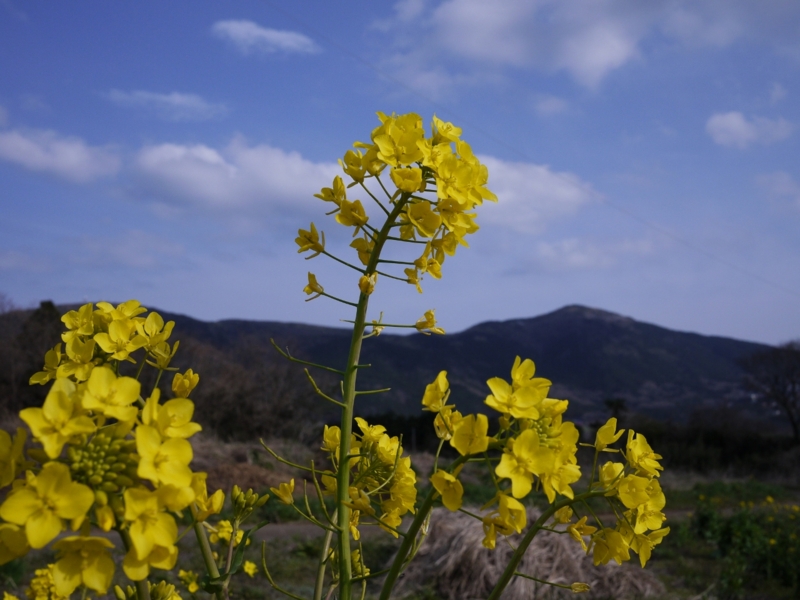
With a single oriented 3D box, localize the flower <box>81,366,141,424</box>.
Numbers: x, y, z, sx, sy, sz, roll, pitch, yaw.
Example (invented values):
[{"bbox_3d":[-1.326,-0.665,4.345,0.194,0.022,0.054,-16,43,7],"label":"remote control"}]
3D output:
[{"bbox_3d":[-0.075,0.025,0.240,0.016,0.015,0.011,1,-30,-5],"label":"flower"}]

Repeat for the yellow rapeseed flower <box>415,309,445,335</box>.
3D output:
[{"bbox_3d":[0.011,0.008,0.360,0.012,0.010,0.010,3,-7,12],"label":"yellow rapeseed flower"}]

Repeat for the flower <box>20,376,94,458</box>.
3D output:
[{"bbox_3d":[-0.086,0.030,0.233,0.019,0.019,0.011,-2,-24,12],"label":"flower"}]

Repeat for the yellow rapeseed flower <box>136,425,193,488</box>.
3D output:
[{"bbox_3d":[-0.060,0.040,0.234,0.015,0.017,0.009,2,-12,-14],"label":"yellow rapeseed flower"}]

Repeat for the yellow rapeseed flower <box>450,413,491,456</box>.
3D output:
[{"bbox_3d":[0.024,0.046,0.317,0.015,0.015,0.010,-2,-15,15],"label":"yellow rapeseed flower"}]

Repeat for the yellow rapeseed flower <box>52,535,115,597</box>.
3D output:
[{"bbox_3d":[-0.079,0.066,0.230,0.015,0.015,0.011,0,24,0],"label":"yellow rapeseed flower"}]

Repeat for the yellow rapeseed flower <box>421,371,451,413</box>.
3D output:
[{"bbox_3d":[0.012,0.032,0.322,0.011,0.013,0.013,-26,0,-18],"label":"yellow rapeseed flower"}]

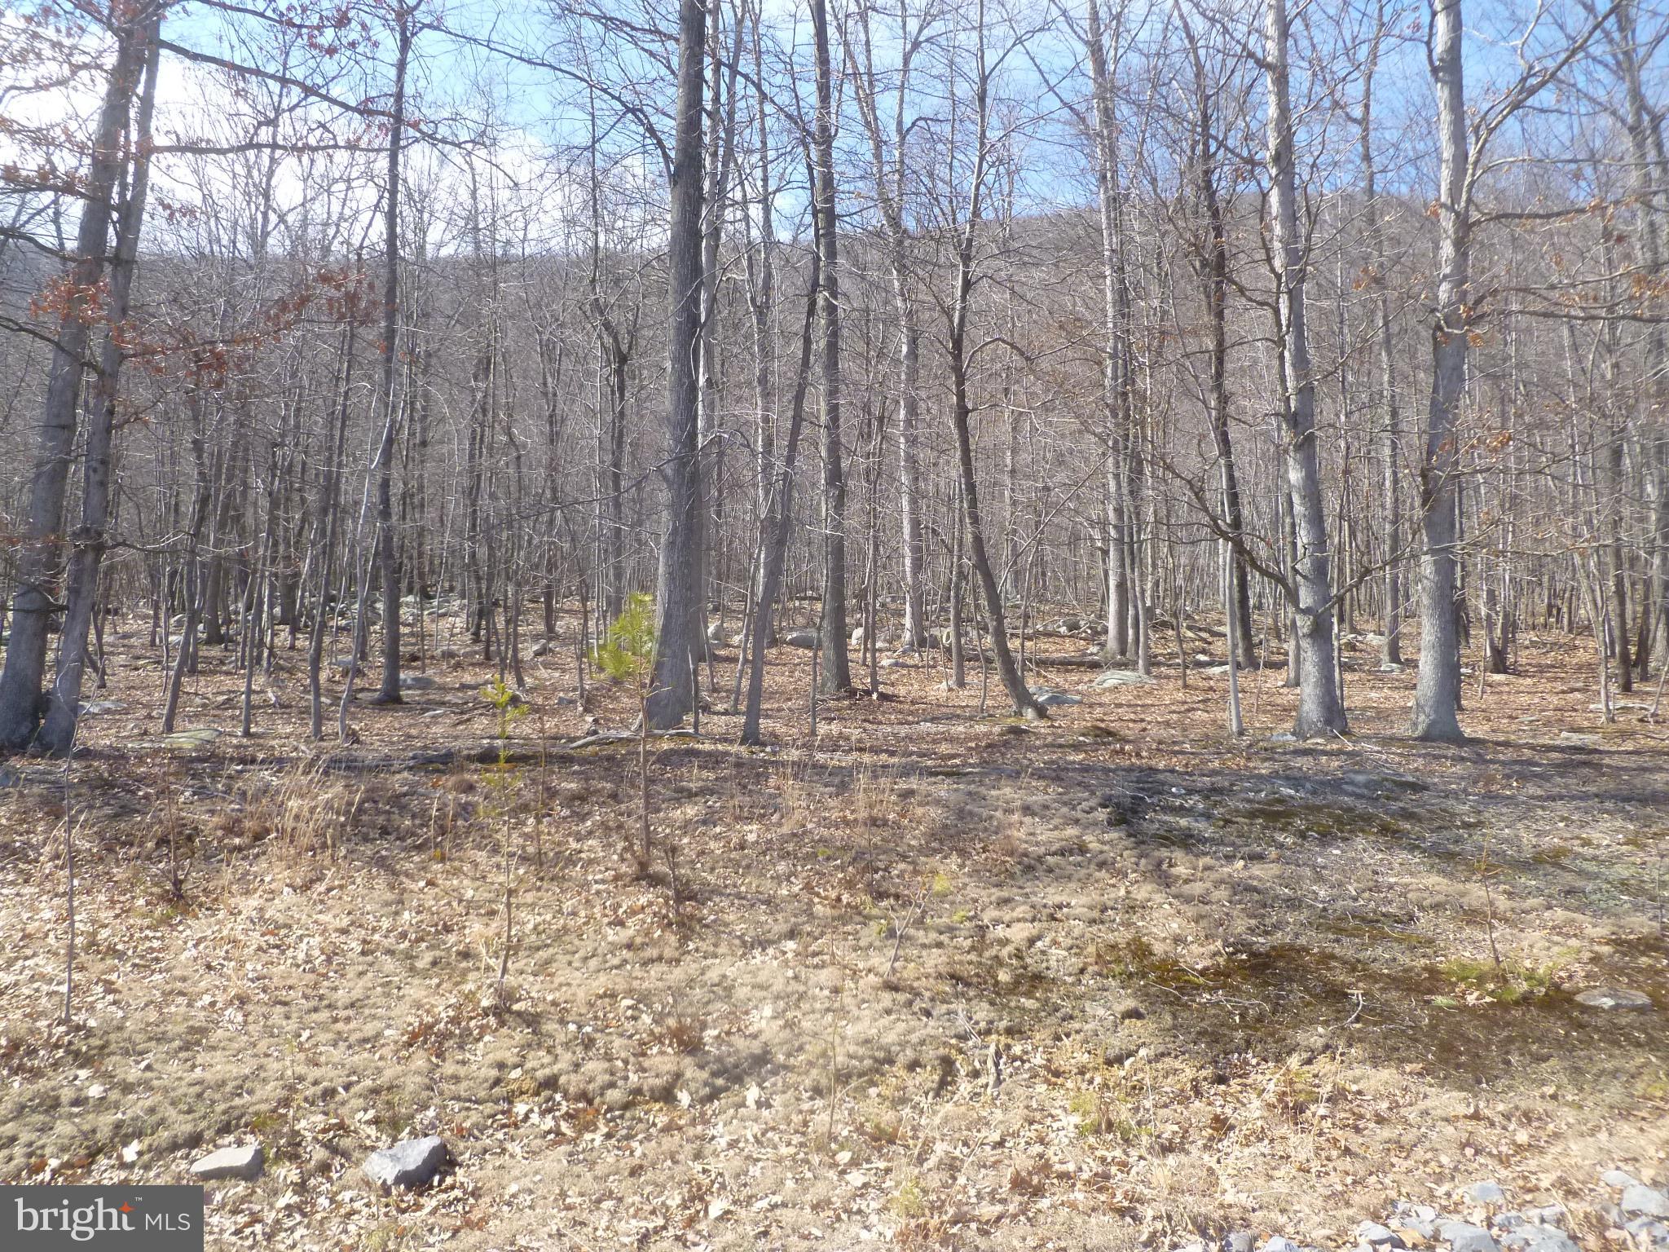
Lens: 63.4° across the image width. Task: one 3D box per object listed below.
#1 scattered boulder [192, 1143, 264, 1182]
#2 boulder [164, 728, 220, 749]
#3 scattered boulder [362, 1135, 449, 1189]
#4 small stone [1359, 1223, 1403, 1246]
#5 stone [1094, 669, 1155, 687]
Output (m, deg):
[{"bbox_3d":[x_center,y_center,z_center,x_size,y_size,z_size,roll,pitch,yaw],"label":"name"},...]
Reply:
[{"bbox_3d":[-2.383,2.104,5.300,0.275,0.100,0.210,3,-5,-24],"label":"scattered boulder"},{"bbox_3d":[-6.005,1.047,12.600,0.530,0.155,0.400,3,-5,-25],"label":"boulder"},{"bbox_3d":[-1.668,2.084,5.250,0.330,0.155,0.250,2,-5,-18],"label":"scattered boulder"},{"bbox_3d":[1.925,2.140,4.750,0.150,0.060,0.120,-1,-5,22],"label":"small stone"},{"bbox_3d":[4.074,0.734,19.000,0.850,0.210,0.620,0,-5,12],"label":"stone"}]

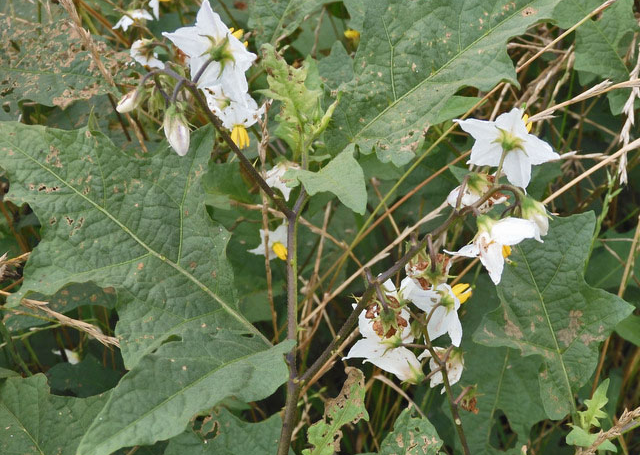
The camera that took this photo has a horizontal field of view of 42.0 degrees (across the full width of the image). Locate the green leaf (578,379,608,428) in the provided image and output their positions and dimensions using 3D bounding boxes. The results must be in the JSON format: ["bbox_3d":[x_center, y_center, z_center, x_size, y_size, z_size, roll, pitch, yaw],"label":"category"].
[{"bbox_3d":[0.154,0.099,0.470,0.016,0.030,0.010,20,15,6],"label":"green leaf"}]

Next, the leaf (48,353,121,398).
[{"bbox_3d":[-0.158,0.100,0.560,0.052,0.012,0.038,11,38,14],"label":"leaf"}]

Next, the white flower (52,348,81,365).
[{"bbox_3d":[-0.164,0.083,0.540,0.020,0.015,0.014,15,55,11],"label":"white flower"}]

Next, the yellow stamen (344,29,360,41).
[{"bbox_3d":[0.020,-0.120,0.520,0.008,0.007,0.009,-5,32,-8],"label":"yellow stamen"}]

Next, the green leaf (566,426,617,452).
[{"bbox_3d":[0.153,0.119,0.470,0.028,0.006,0.017,0,41,0],"label":"green leaf"}]

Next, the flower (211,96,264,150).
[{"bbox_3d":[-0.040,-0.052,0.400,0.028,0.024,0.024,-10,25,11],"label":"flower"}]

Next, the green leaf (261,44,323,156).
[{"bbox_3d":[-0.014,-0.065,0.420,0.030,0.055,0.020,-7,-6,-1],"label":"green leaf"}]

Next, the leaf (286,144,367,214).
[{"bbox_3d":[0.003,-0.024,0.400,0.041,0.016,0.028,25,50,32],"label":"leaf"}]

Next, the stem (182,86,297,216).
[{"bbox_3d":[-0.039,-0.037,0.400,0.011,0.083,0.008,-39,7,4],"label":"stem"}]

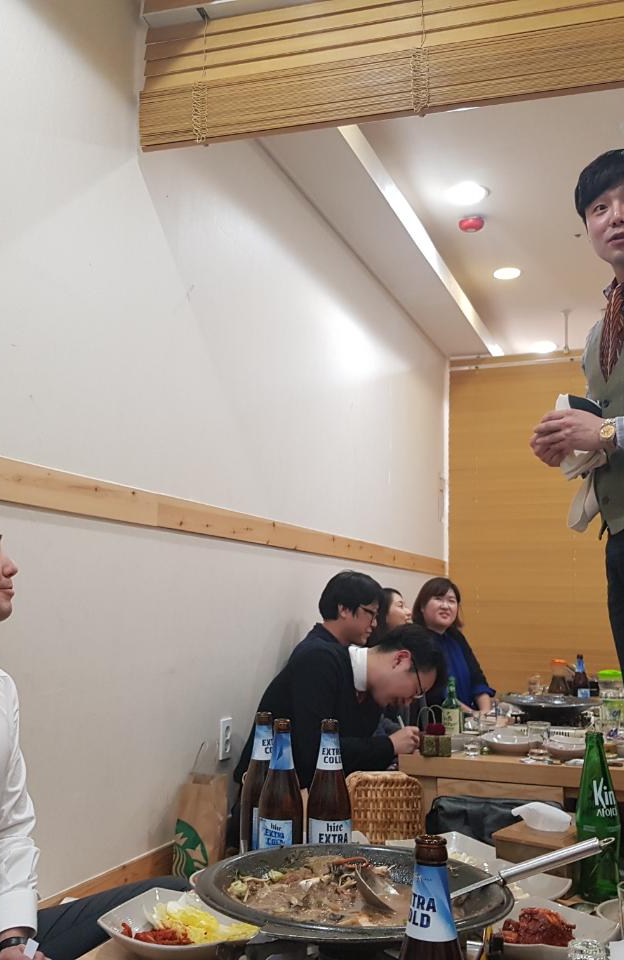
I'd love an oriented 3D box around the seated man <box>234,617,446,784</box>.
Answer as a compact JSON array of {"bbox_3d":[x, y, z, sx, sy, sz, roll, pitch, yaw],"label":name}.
[{"bbox_3d":[0.100,0.802,3.033,0.640,0.710,0.560,-1,-8,17],"label":"seated man"}]

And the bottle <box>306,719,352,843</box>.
[{"bbox_3d":[0.025,0.507,1.491,0.071,0.262,0.071,2,-7,0],"label":"bottle"}]

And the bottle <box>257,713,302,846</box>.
[{"bbox_3d":[-0.049,0.505,1.479,0.071,0.262,0.071,2,-7,0],"label":"bottle"}]

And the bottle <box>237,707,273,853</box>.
[{"bbox_3d":[-0.081,0.513,1.559,0.071,0.262,0.071,2,-7,0],"label":"bottle"}]

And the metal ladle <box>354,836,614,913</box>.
[{"bbox_3d":[0.206,0.469,1.163,0.320,0.078,0.085,-9,-4,-19],"label":"metal ladle"}]

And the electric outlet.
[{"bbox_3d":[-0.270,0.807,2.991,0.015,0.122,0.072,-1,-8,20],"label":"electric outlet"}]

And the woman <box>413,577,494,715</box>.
[{"bbox_3d":[0.585,0.859,4.093,0.480,0.890,0.540,7,-9,-35],"label":"woman"}]

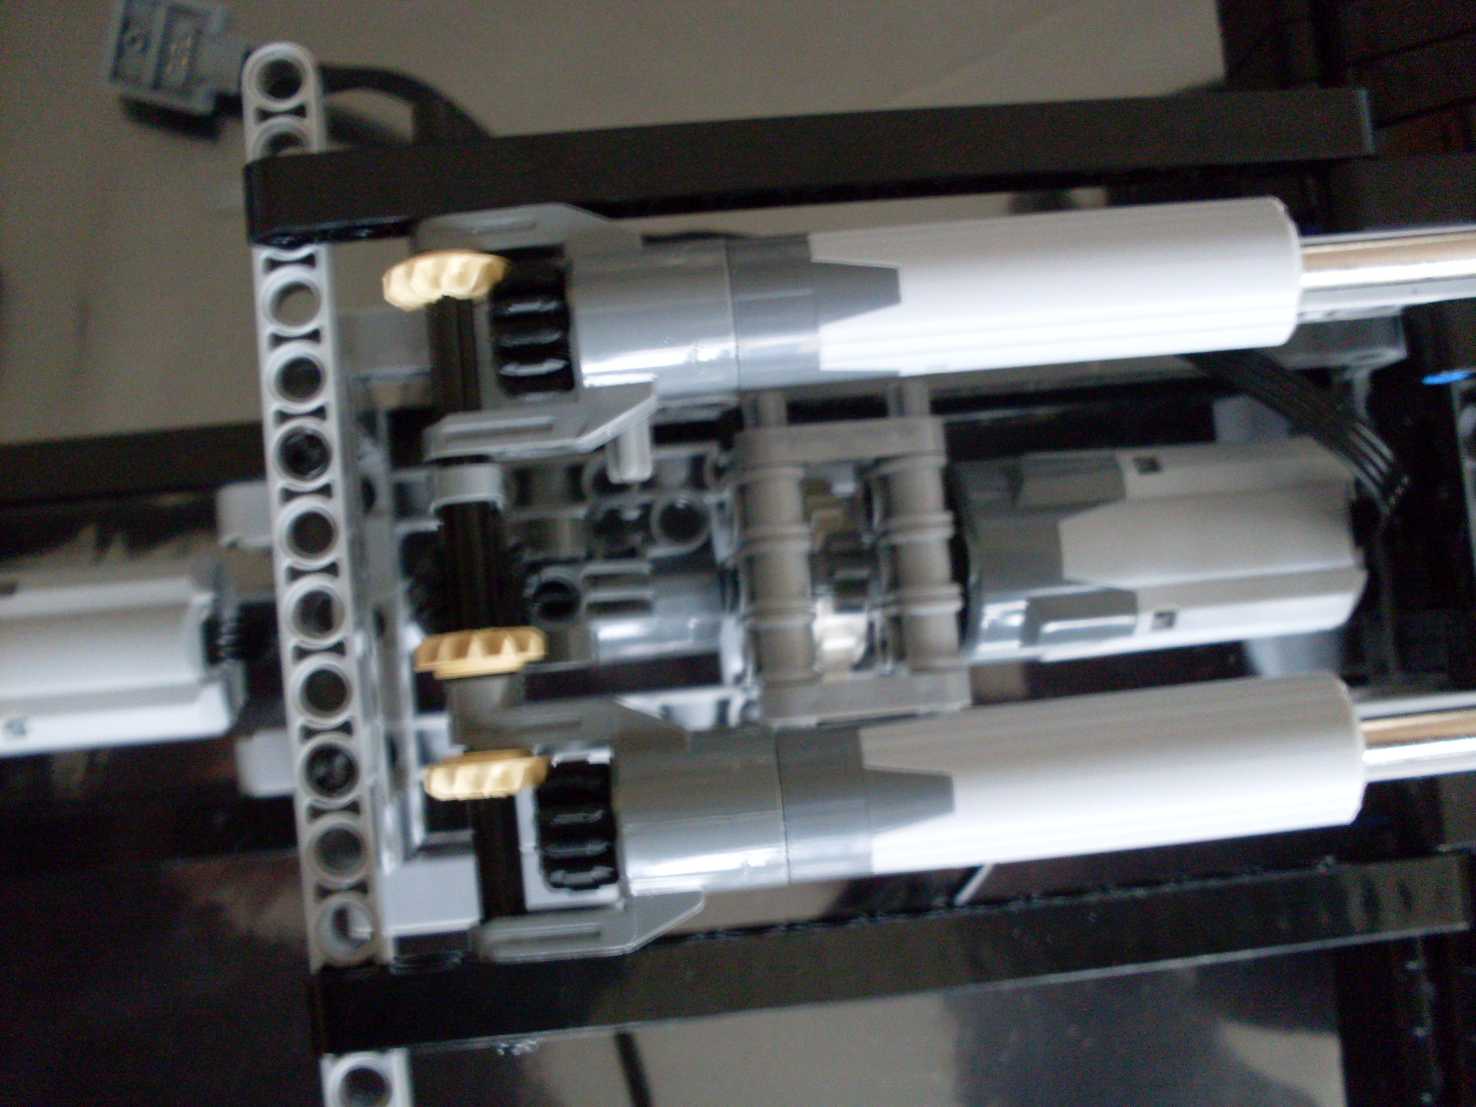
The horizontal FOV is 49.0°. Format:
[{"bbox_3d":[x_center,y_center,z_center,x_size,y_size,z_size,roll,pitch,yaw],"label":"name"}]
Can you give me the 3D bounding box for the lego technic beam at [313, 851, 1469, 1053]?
[{"bbox_3d":[0.017,0.039,0.162,0.119,0.008,0.008,-5,86,-5],"label":"lego technic beam"}]

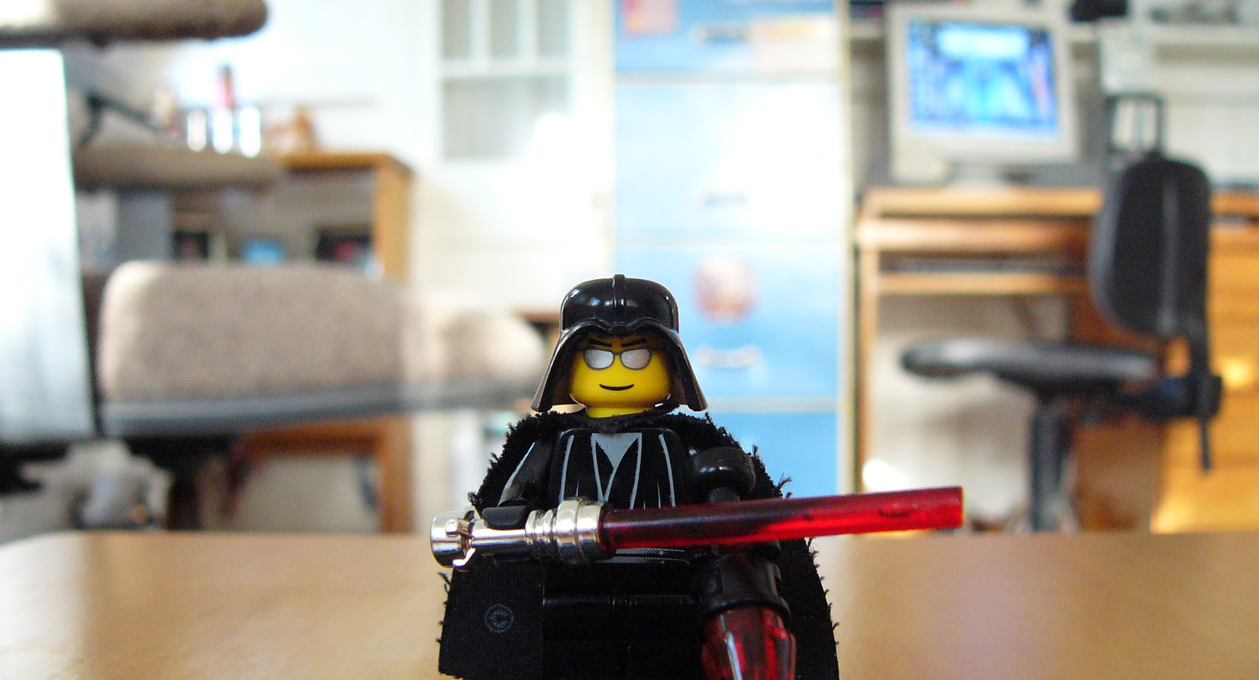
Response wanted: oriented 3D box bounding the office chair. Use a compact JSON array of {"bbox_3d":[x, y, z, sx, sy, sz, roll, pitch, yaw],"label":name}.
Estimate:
[{"bbox_3d":[0.690,0.090,2.150,0.560,0.790,0.530,0,-1,20],"label":"office chair"}]

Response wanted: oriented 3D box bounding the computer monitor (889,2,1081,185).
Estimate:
[{"bbox_3d":[0.670,-0.465,2.670,0.360,0.365,0.350,0,-1,-7],"label":"computer monitor"}]

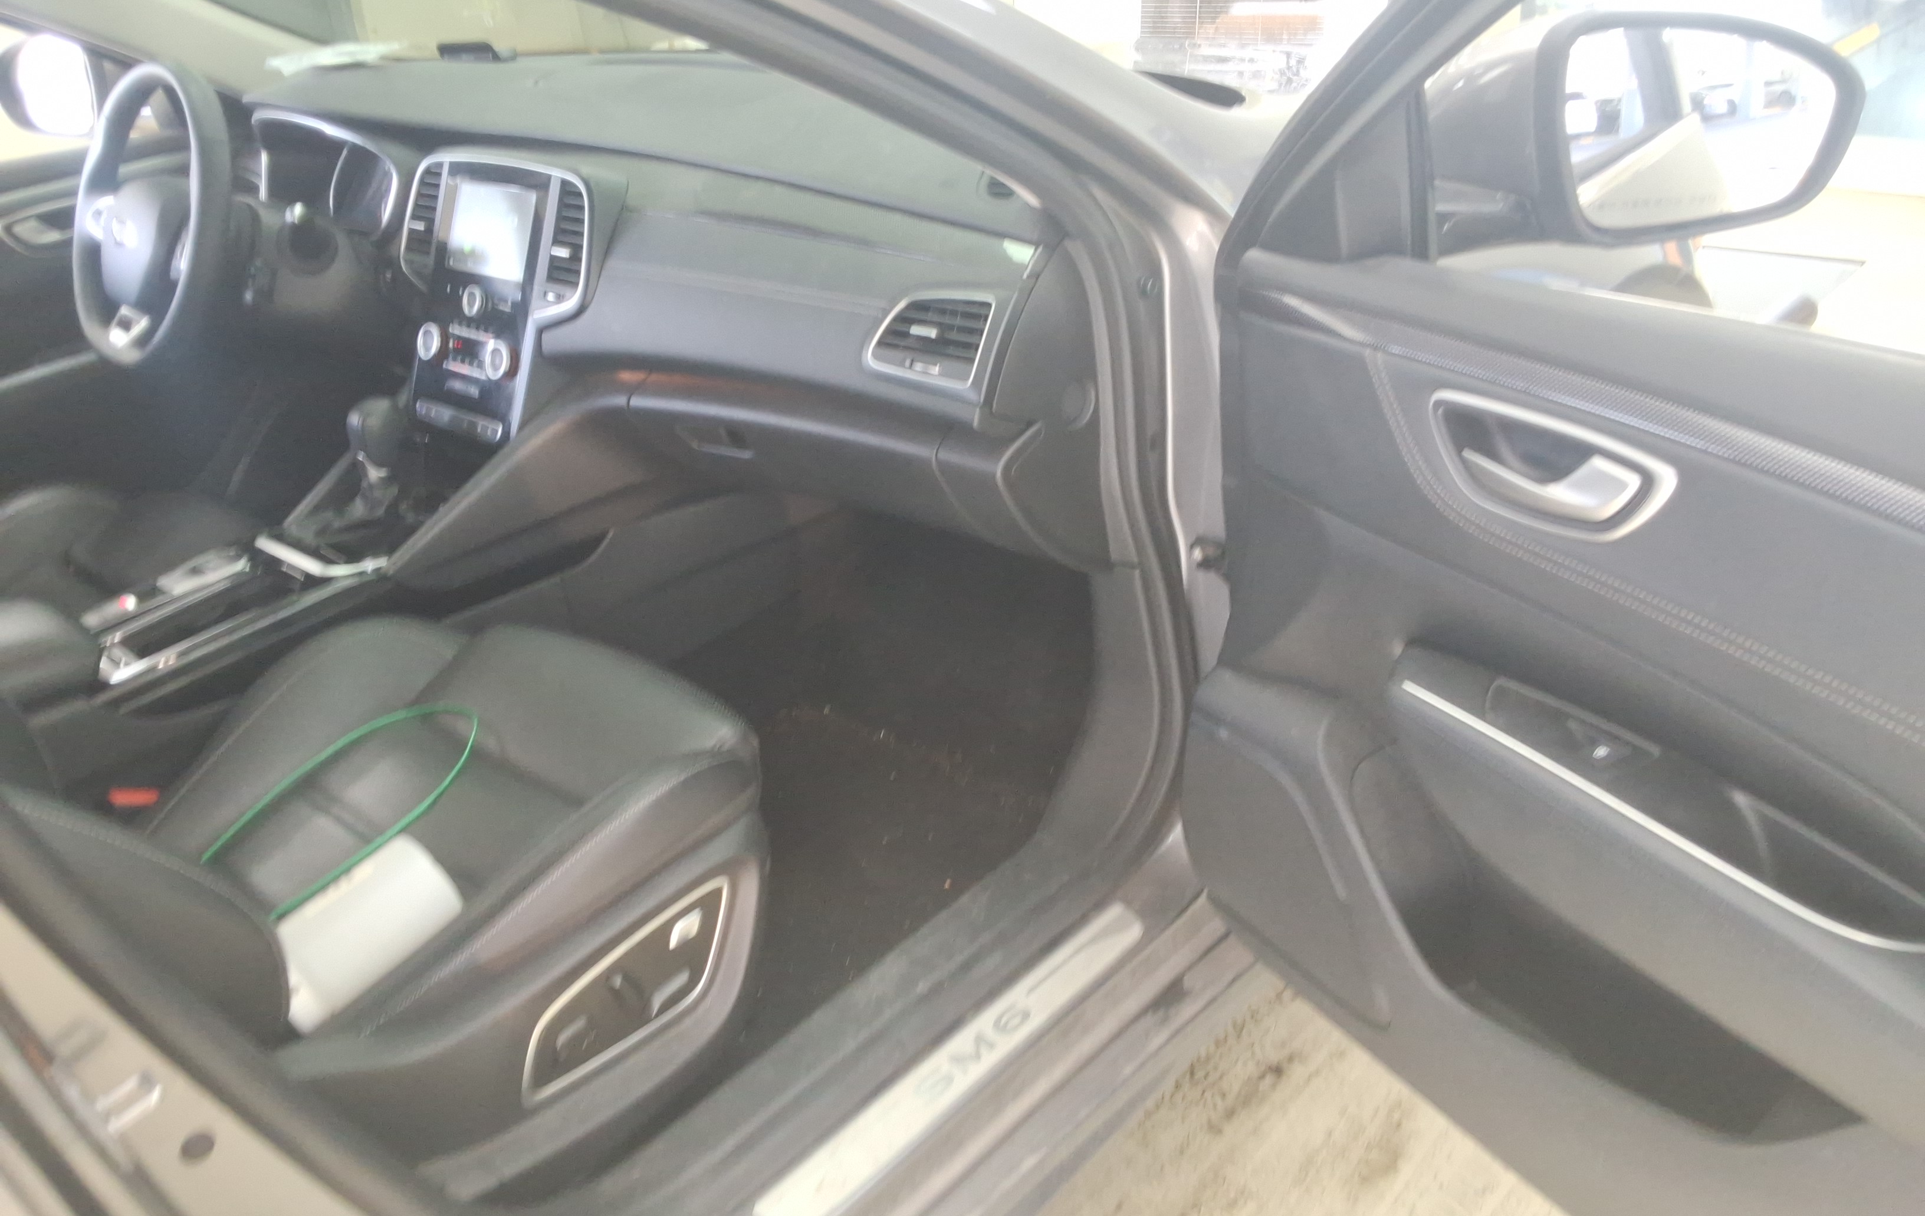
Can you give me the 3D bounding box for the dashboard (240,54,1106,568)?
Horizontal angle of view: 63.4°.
[{"bbox_3d":[-0.394,-0.411,1.842,1.416,0.392,0.529,20,36,36],"label":"dashboard"}]

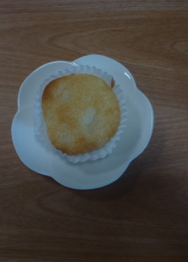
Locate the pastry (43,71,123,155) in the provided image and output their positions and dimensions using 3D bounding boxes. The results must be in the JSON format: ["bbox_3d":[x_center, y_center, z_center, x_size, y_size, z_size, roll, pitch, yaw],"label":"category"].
[{"bbox_3d":[-0.011,-0.012,0.221,0.067,0.038,0.070,0,73,-1],"label":"pastry"}]

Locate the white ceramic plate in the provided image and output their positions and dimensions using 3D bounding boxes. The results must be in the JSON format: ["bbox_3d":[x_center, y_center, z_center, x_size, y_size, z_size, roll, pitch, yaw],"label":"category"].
[{"bbox_3d":[-0.010,-0.010,0.233,0.128,0.027,0.130,0,73,-1],"label":"white ceramic plate"}]

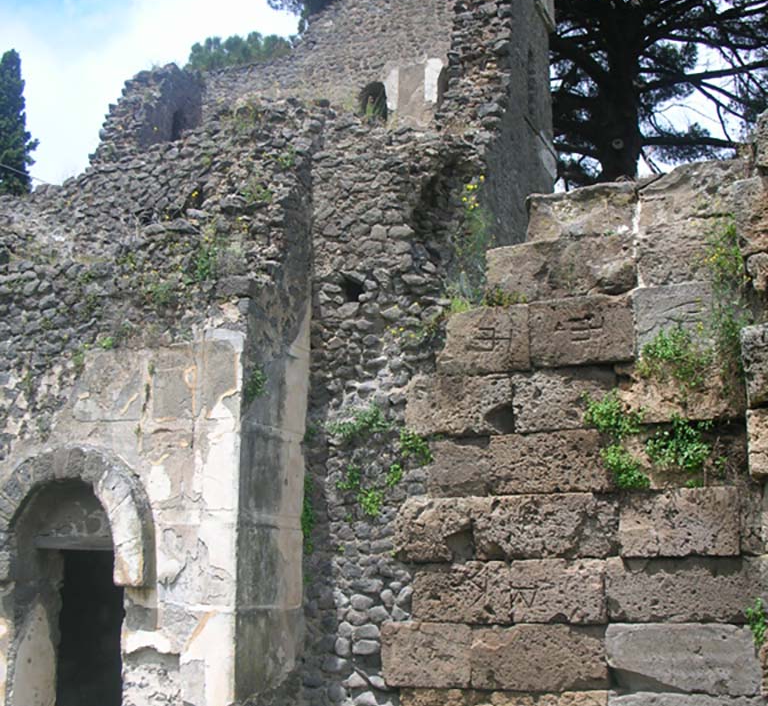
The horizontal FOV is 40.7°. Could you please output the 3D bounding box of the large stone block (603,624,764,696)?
[{"bbox_3d":[2.642,2.669,9.068,1.278,0.581,0.550,-5,-15,20],"label":"large stone block"}]

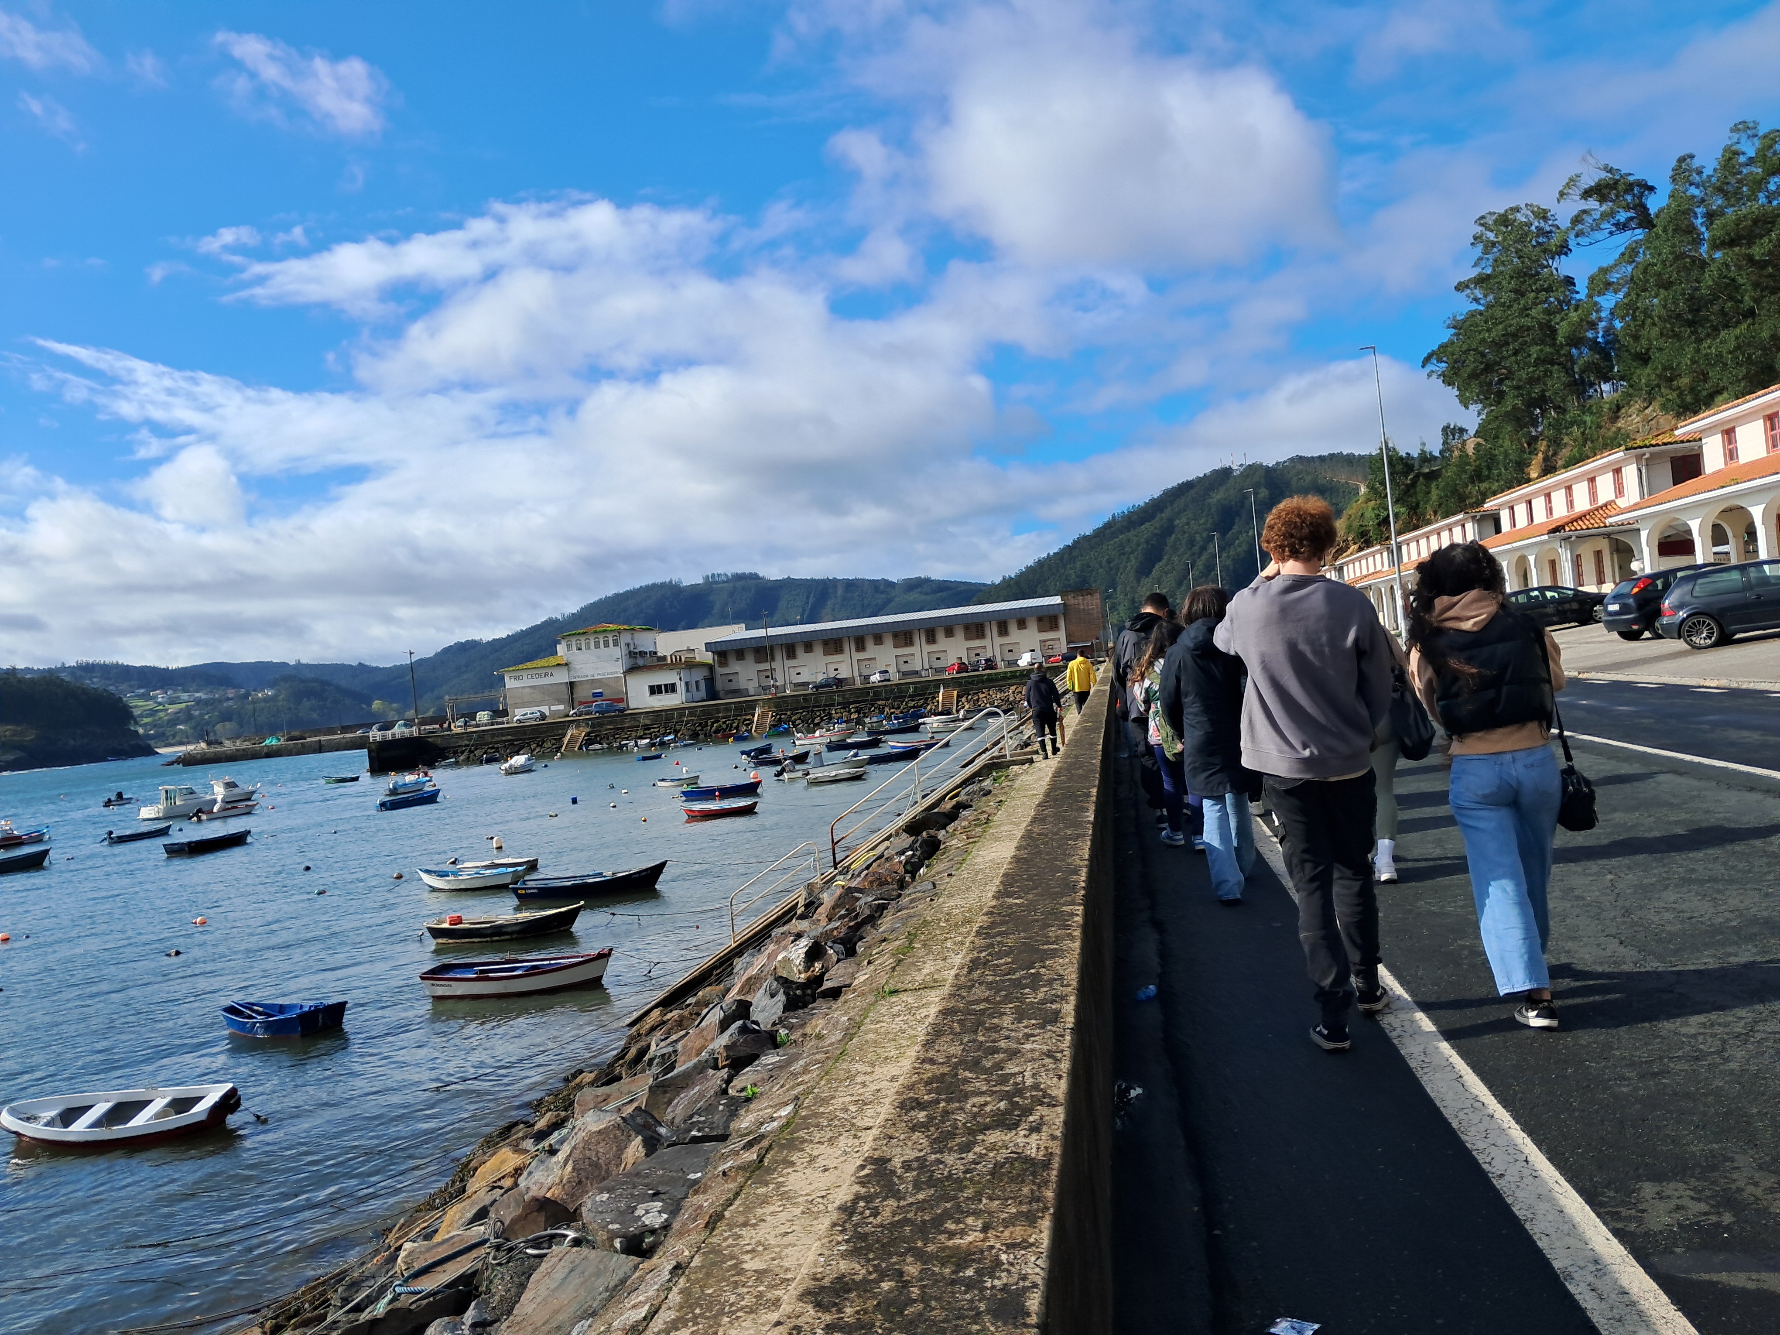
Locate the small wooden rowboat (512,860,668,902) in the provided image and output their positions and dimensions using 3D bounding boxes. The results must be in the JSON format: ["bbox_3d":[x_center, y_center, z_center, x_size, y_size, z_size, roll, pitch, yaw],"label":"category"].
[{"bbox_3d":[-9.065,6.547,42.371,4.750,0.860,1.650,-6,0,-3],"label":"small wooden rowboat"}]

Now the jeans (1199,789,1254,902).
[{"bbox_3d":[1.778,0.749,7.415,0.380,0.940,0.440,-6,0,9],"label":"jeans"}]

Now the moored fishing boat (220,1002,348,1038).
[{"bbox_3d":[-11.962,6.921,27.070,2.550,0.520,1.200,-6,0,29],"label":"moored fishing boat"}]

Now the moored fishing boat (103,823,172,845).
[{"bbox_3d":[-49.292,10.854,90.552,1.500,1.020,4.500,-6,0,25],"label":"moored fishing boat"}]

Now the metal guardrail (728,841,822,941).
[{"bbox_3d":[-2.207,4.350,26.796,1.890,1.840,0.070,-6,0,9],"label":"metal guardrail"}]

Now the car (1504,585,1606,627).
[{"bbox_3d":[21.525,-2.007,45.701,4.600,1.420,1.800,-6,0,9],"label":"car"}]

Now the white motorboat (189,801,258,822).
[{"bbox_3d":[-51.056,10.977,106.003,1.800,1.250,5.200,-6,0,24],"label":"white motorboat"}]

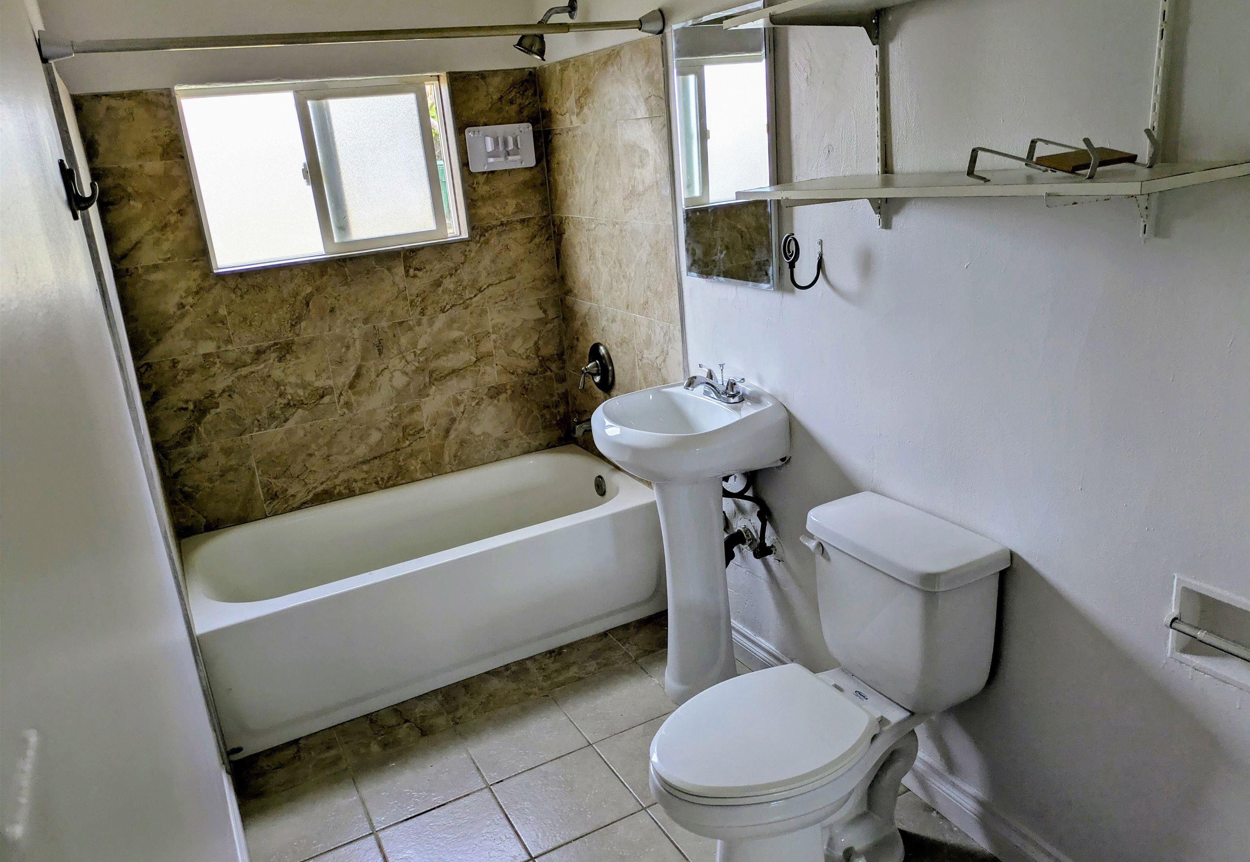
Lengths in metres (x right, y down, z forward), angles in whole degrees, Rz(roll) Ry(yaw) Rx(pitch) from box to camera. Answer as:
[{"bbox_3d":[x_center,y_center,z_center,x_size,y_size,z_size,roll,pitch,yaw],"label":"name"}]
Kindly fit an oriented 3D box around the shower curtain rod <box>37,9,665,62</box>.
[{"bbox_3d":[-0.579,-0.986,2.239,1.507,0.066,0.066,-14,20,-25],"label":"shower curtain rod"}]

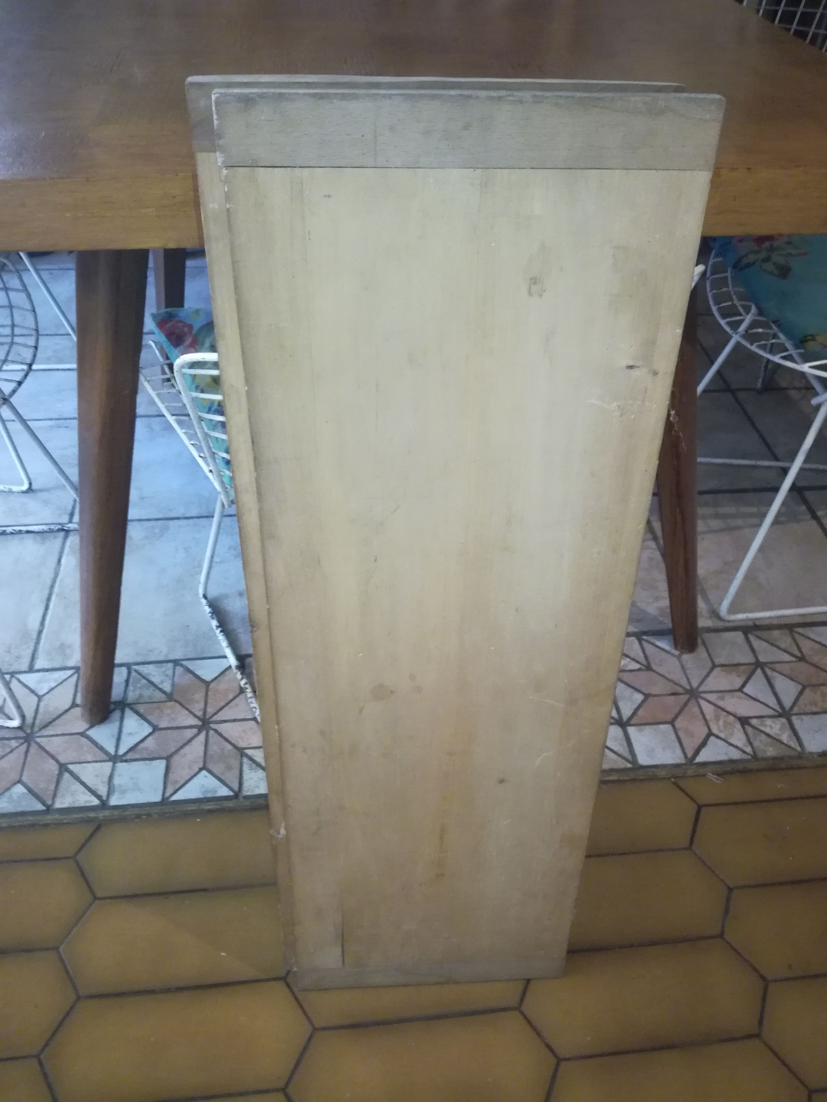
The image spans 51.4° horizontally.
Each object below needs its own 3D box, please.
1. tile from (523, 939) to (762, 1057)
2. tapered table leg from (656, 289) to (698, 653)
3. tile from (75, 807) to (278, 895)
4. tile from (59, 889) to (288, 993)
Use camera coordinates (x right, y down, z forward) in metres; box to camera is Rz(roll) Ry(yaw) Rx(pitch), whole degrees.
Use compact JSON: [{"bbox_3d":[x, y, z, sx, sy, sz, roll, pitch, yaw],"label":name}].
[{"bbox_3d":[0.270,0.521,1.006,0.292,0.010,0.109,-3,43,-6],"label":"tile"},{"bbox_3d":[0.360,-0.155,1.184,0.076,0.748,0.076,-12,32,3],"label":"tapered table leg"},{"bbox_3d":[-0.283,0.389,1.119,0.292,0.010,0.109,-3,43,-6],"label":"tile"},{"bbox_3d":[-0.271,0.468,1.036,0.292,0.010,0.109,-3,43,-6],"label":"tile"}]

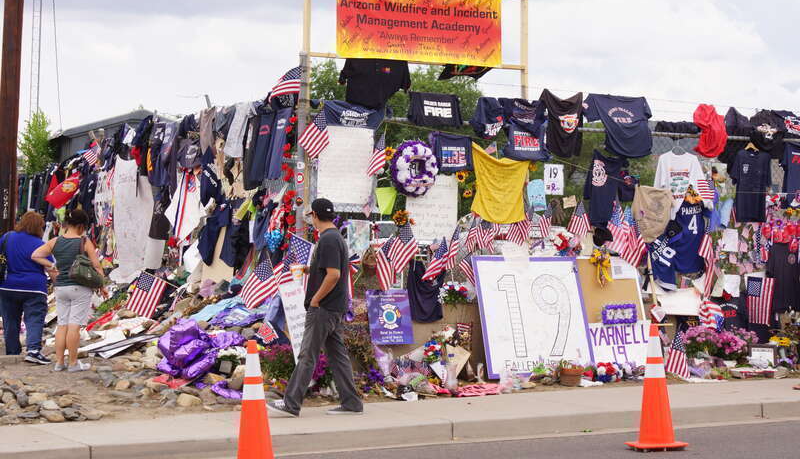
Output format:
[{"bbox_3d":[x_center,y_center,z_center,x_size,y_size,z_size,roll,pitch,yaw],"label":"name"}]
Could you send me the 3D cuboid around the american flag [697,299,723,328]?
[{"bbox_3d":[3.167,0.867,18.579,0.212,0.306,0.120,0,-1,-28],"label":"american flag"}]

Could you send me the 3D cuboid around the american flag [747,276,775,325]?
[{"bbox_3d":[3.522,0.694,17.800,0.280,0.470,0.040,1,1,-28],"label":"american flag"}]

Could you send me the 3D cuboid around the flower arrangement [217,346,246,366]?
[{"bbox_3d":[-1.494,1.120,16.200,0.290,0.200,0.260,1,0,-24],"label":"flower arrangement"}]

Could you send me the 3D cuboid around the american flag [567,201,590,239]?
[{"bbox_3d":[1.715,-0.086,17.500,0.230,0.370,0.100,1,1,-28],"label":"american flag"}]

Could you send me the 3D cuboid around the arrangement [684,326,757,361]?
[{"bbox_3d":[3.132,1.114,17.800,0.700,0.360,0.450,1,0,-24],"label":"arrangement"}]

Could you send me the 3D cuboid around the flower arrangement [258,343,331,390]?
[{"bbox_3d":[-0.929,1.227,16.200,0.650,0.430,0.420,1,0,-24],"label":"flower arrangement"}]

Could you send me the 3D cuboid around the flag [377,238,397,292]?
[{"bbox_3d":[-0.126,0.327,17.000,0.200,0.500,0.130,1,0,-24],"label":"flag"}]

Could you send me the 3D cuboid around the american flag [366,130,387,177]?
[{"bbox_3d":[-0.213,-0.679,16.500,0.180,0.410,0.100,1,1,-23],"label":"american flag"}]

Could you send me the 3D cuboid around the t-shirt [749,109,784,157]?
[{"bbox_3d":[3.920,-1.027,19.483,0.352,0.513,0.180,0,-1,-33],"label":"t-shirt"}]

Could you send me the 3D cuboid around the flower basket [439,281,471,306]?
[{"bbox_3d":[0.501,0.588,16.746,0.290,0.221,0.270,0,-1,-33],"label":"flower basket"}]

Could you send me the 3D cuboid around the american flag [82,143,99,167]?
[{"bbox_3d":[-3.704,-0.885,21.800,0.190,0.280,0.100,1,1,-30],"label":"american flag"}]

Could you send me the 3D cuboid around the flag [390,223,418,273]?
[{"bbox_3d":[0.041,0.172,16.500,0.240,0.450,0.100,0,0,-32],"label":"flag"}]

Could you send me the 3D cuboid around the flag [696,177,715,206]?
[{"bbox_3d":[3.119,-0.388,18.600,0.220,0.270,0.070,0,0,-32],"label":"flag"}]

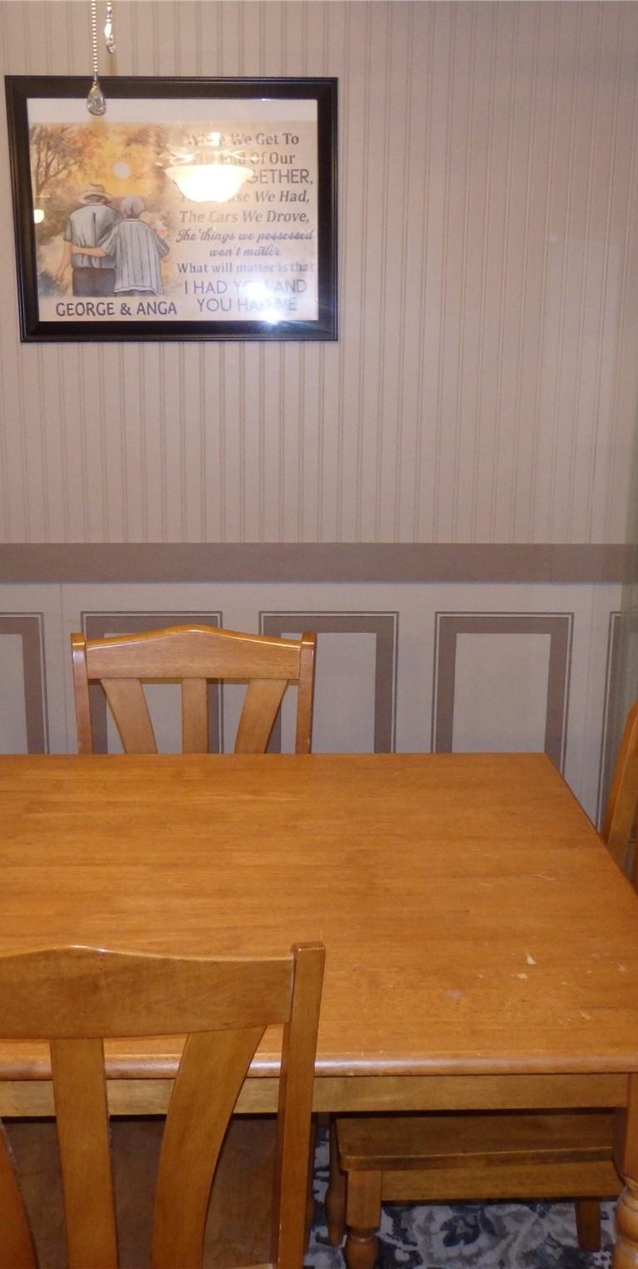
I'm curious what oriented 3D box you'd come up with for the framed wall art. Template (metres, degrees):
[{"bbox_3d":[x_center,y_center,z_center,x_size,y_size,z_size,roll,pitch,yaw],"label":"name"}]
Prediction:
[{"bbox_3d":[-0.301,-0.894,2.593,0.683,0.533,0.025,-1,13,-2],"label":"framed wall art"}]

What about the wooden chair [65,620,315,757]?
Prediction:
[{"bbox_3d":[-0.217,0.477,2.087,0.447,0.908,0.495,0,13,-2],"label":"wooden chair"}]

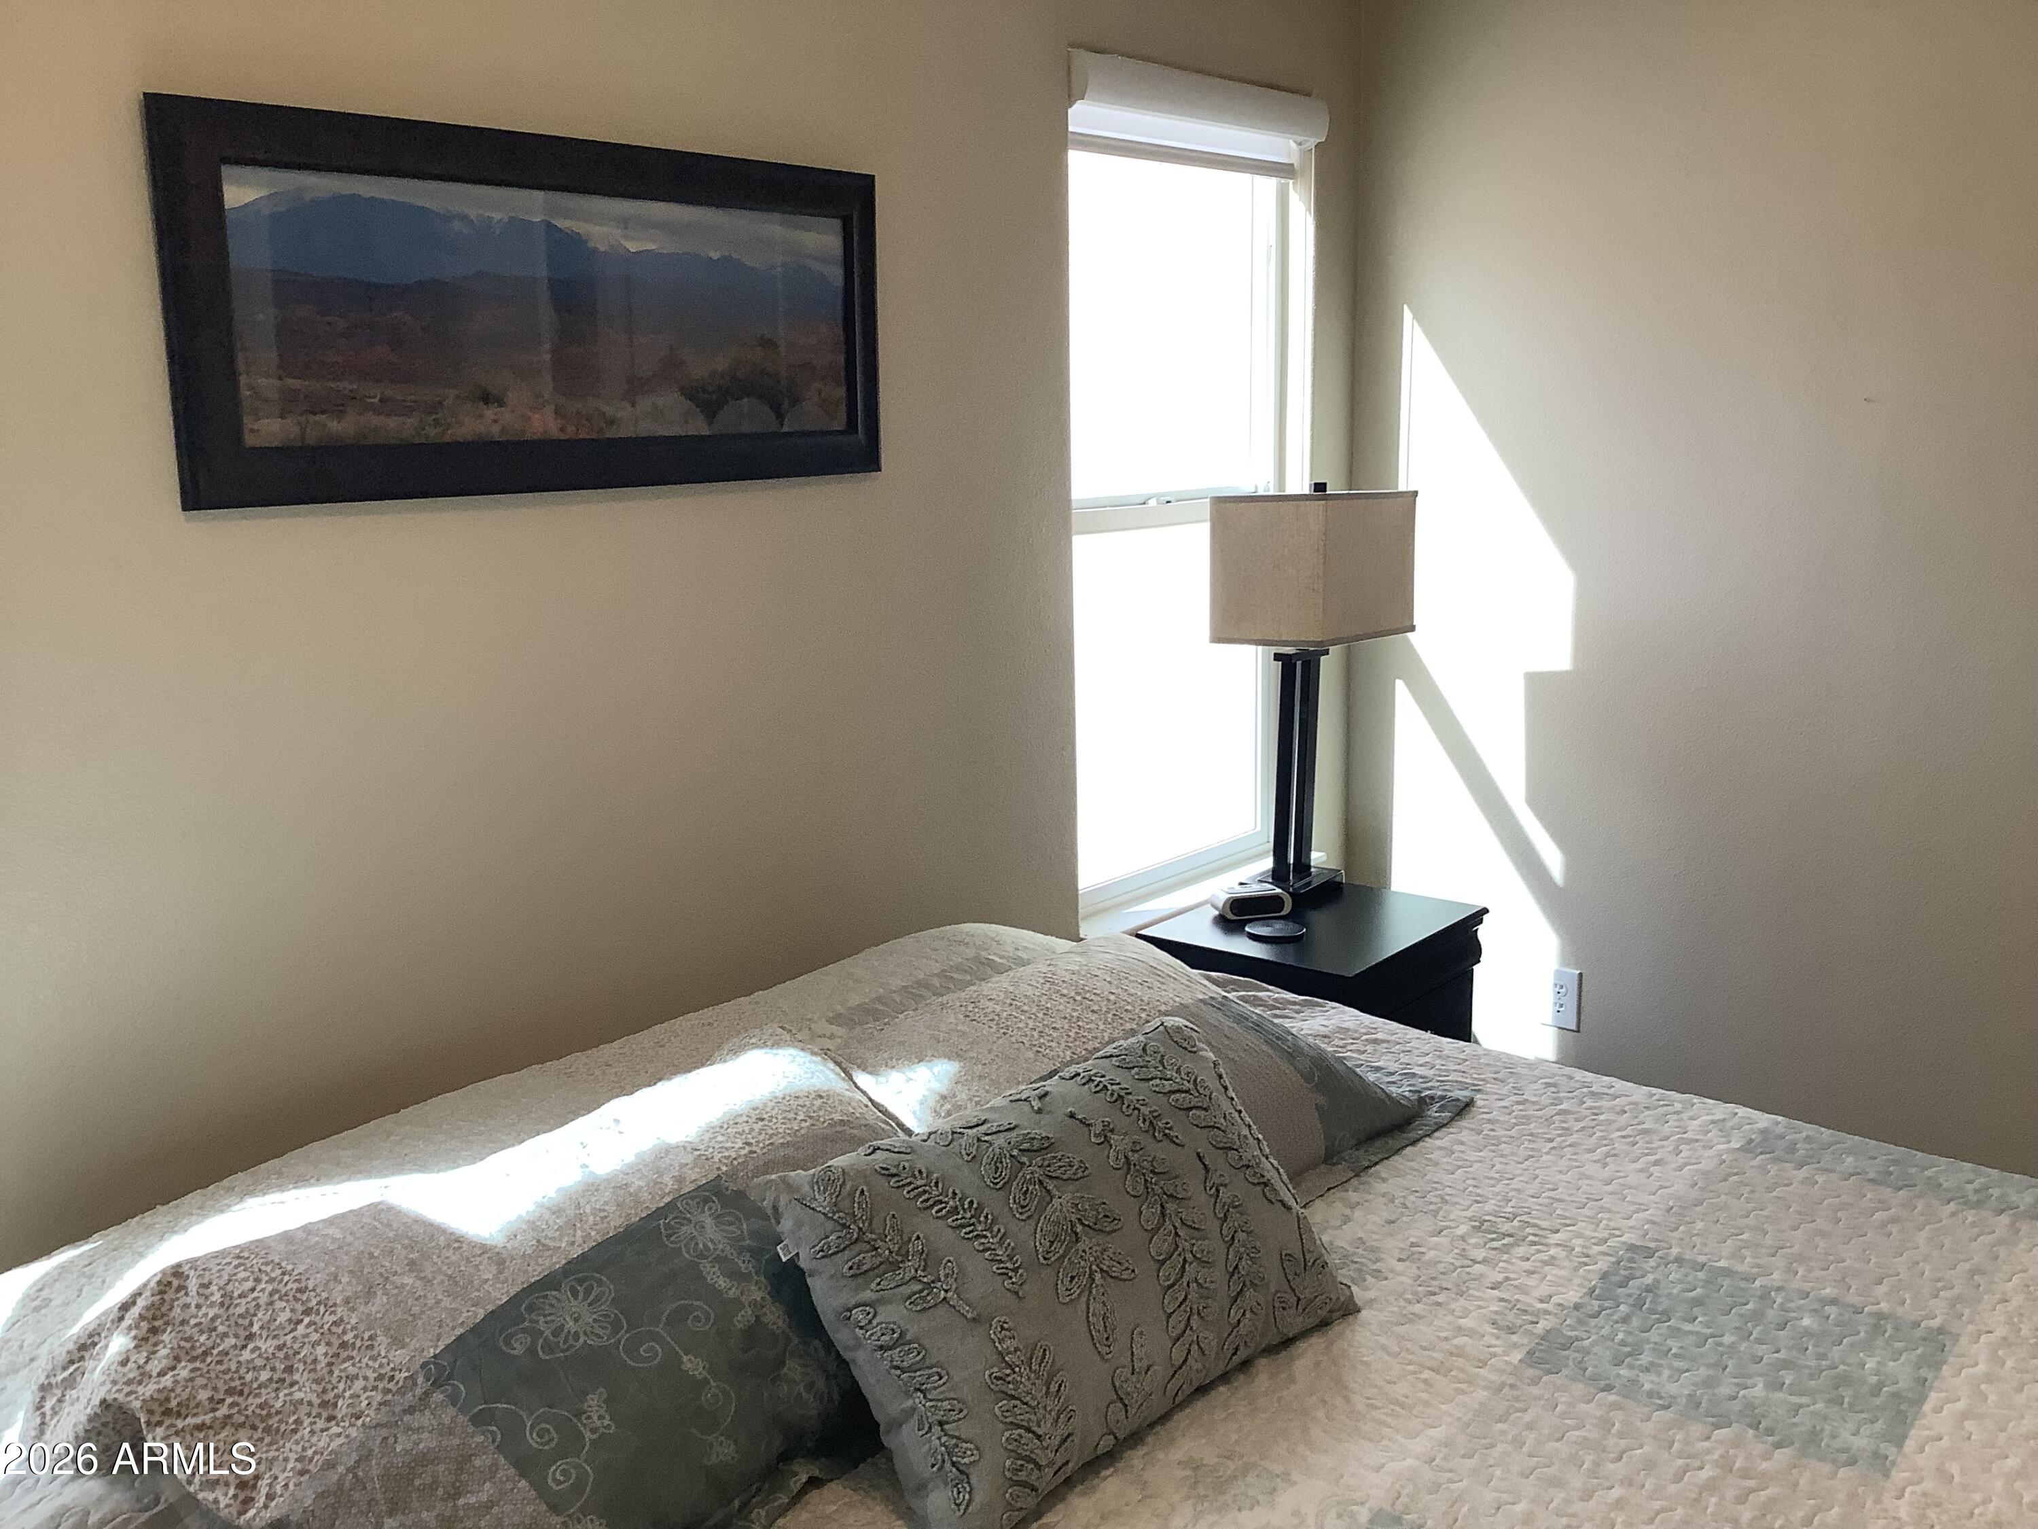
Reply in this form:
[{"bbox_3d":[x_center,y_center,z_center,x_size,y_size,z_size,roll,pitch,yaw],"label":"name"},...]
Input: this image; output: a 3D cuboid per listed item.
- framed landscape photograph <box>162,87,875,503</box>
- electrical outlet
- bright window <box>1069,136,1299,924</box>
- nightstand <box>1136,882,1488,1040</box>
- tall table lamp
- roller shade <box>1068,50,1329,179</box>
[{"bbox_3d":[-0.531,-0.544,2.225,0.027,0.408,1.010,8,15,40],"label":"framed landscape photograph"},{"bbox_3d":[1.050,0.458,3.538,0.071,0.115,0.008,8,15,40],"label":"electrical outlet"},{"bbox_3d":[0.280,-0.469,3.318,0.080,1.440,0.730,8,15,40],"label":"bright window"},{"bbox_3d":[0.543,0.581,3.325,0.420,0.610,0.500,8,15,40],"label":"nightstand"},{"bbox_3d":[0.548,-0.137,3.403,0.240,0.768,0.320,8,15,40],"label":"tall table lamp"},{"bbox_3d":[0.311,-1.113,3.152,0.090,0.145,0.725,8,15,40],"label":"roller shade"}]

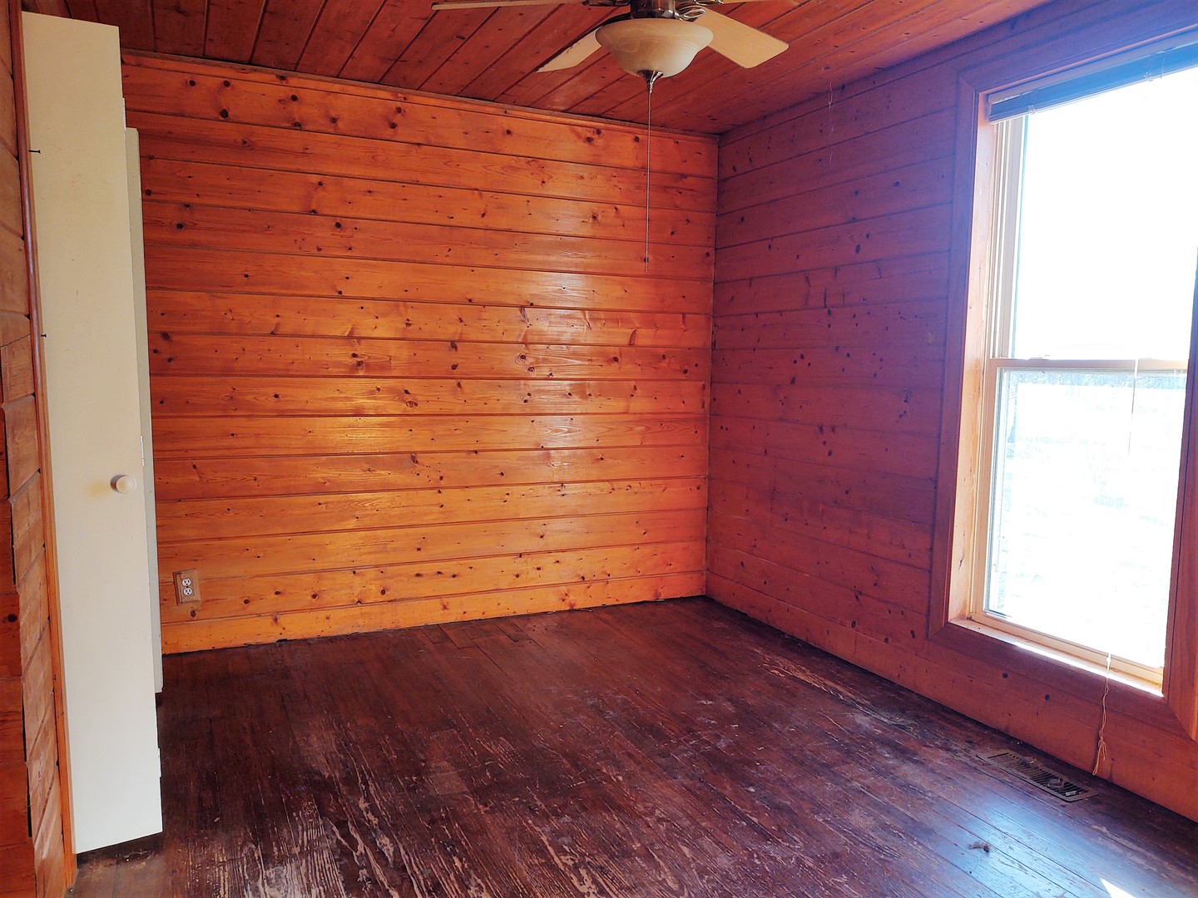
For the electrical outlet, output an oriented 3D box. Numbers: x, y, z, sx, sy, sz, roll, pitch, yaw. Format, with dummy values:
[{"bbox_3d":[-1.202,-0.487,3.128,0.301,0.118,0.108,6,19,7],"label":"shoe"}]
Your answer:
[{"bbox_3d":[-1.702,0.571,3.860,0.089,0.135,0.016,-7,8,-24],"label":"electrical outlet"}]

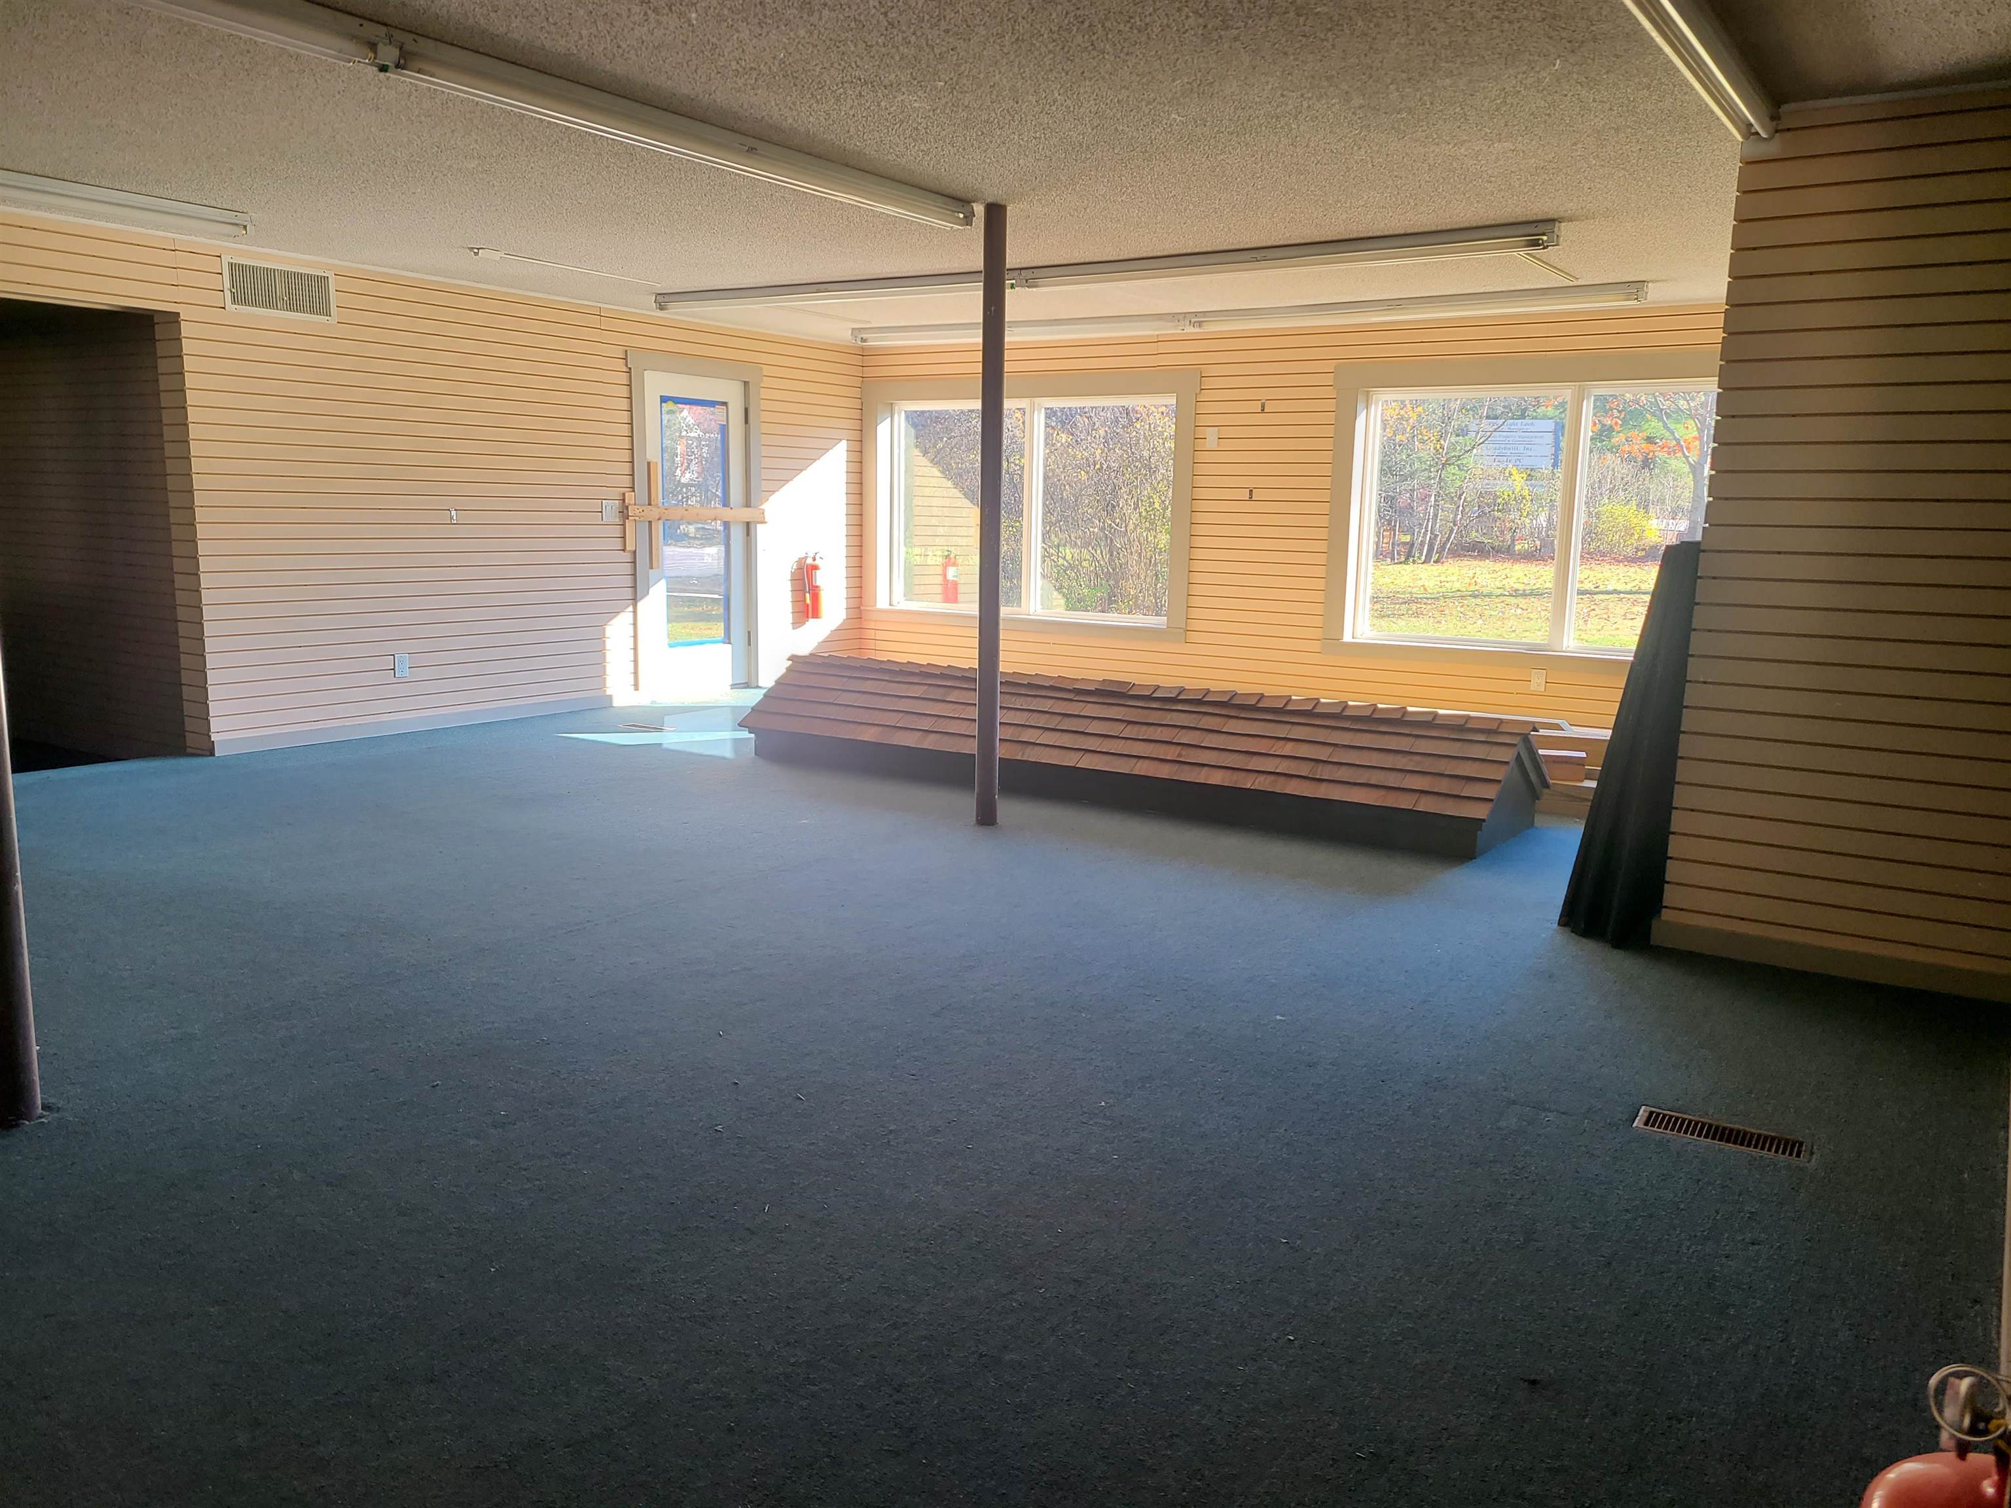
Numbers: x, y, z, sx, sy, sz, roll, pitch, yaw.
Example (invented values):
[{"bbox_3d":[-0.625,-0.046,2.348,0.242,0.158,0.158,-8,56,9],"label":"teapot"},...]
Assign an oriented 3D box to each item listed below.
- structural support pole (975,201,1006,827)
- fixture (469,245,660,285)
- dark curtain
[{"bbox_3d":[-0.054,-0.898,5.923,0.085,2.395,0.085,1,9,-1],"label":"structural support pole"},{"bbox_3d":[-2.164,-2.396,7.507,0.050,0.040,1.190,7,11,32],"label":"fixture"},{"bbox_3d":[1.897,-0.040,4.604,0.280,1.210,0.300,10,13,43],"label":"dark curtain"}]

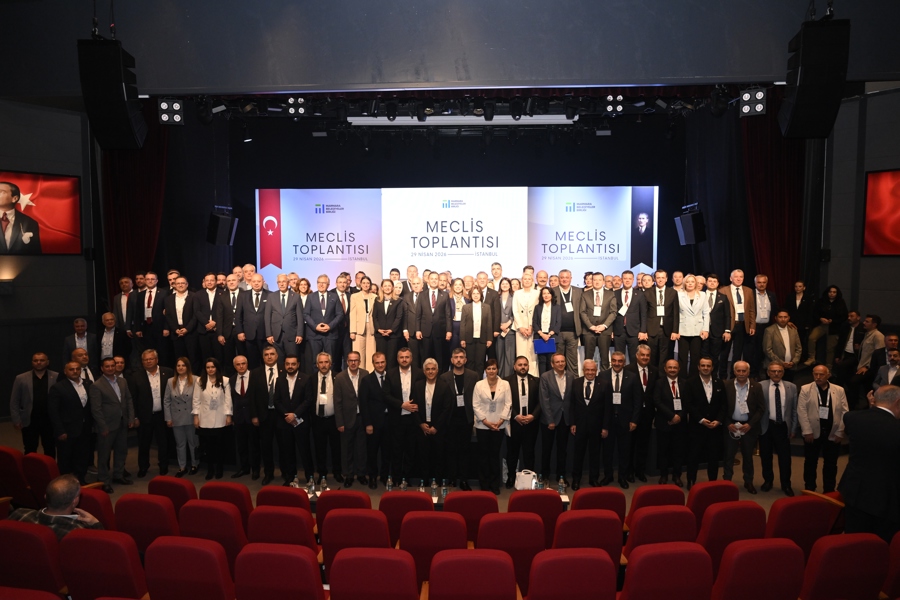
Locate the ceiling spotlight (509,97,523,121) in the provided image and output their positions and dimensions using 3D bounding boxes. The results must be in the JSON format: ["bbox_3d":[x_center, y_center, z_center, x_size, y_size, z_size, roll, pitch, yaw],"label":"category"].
[{"bbox_3d":[1.223,-3.565,11.200,0.260,0.440,0.260,0,4,0],"label":"ceiling spotlight"}]

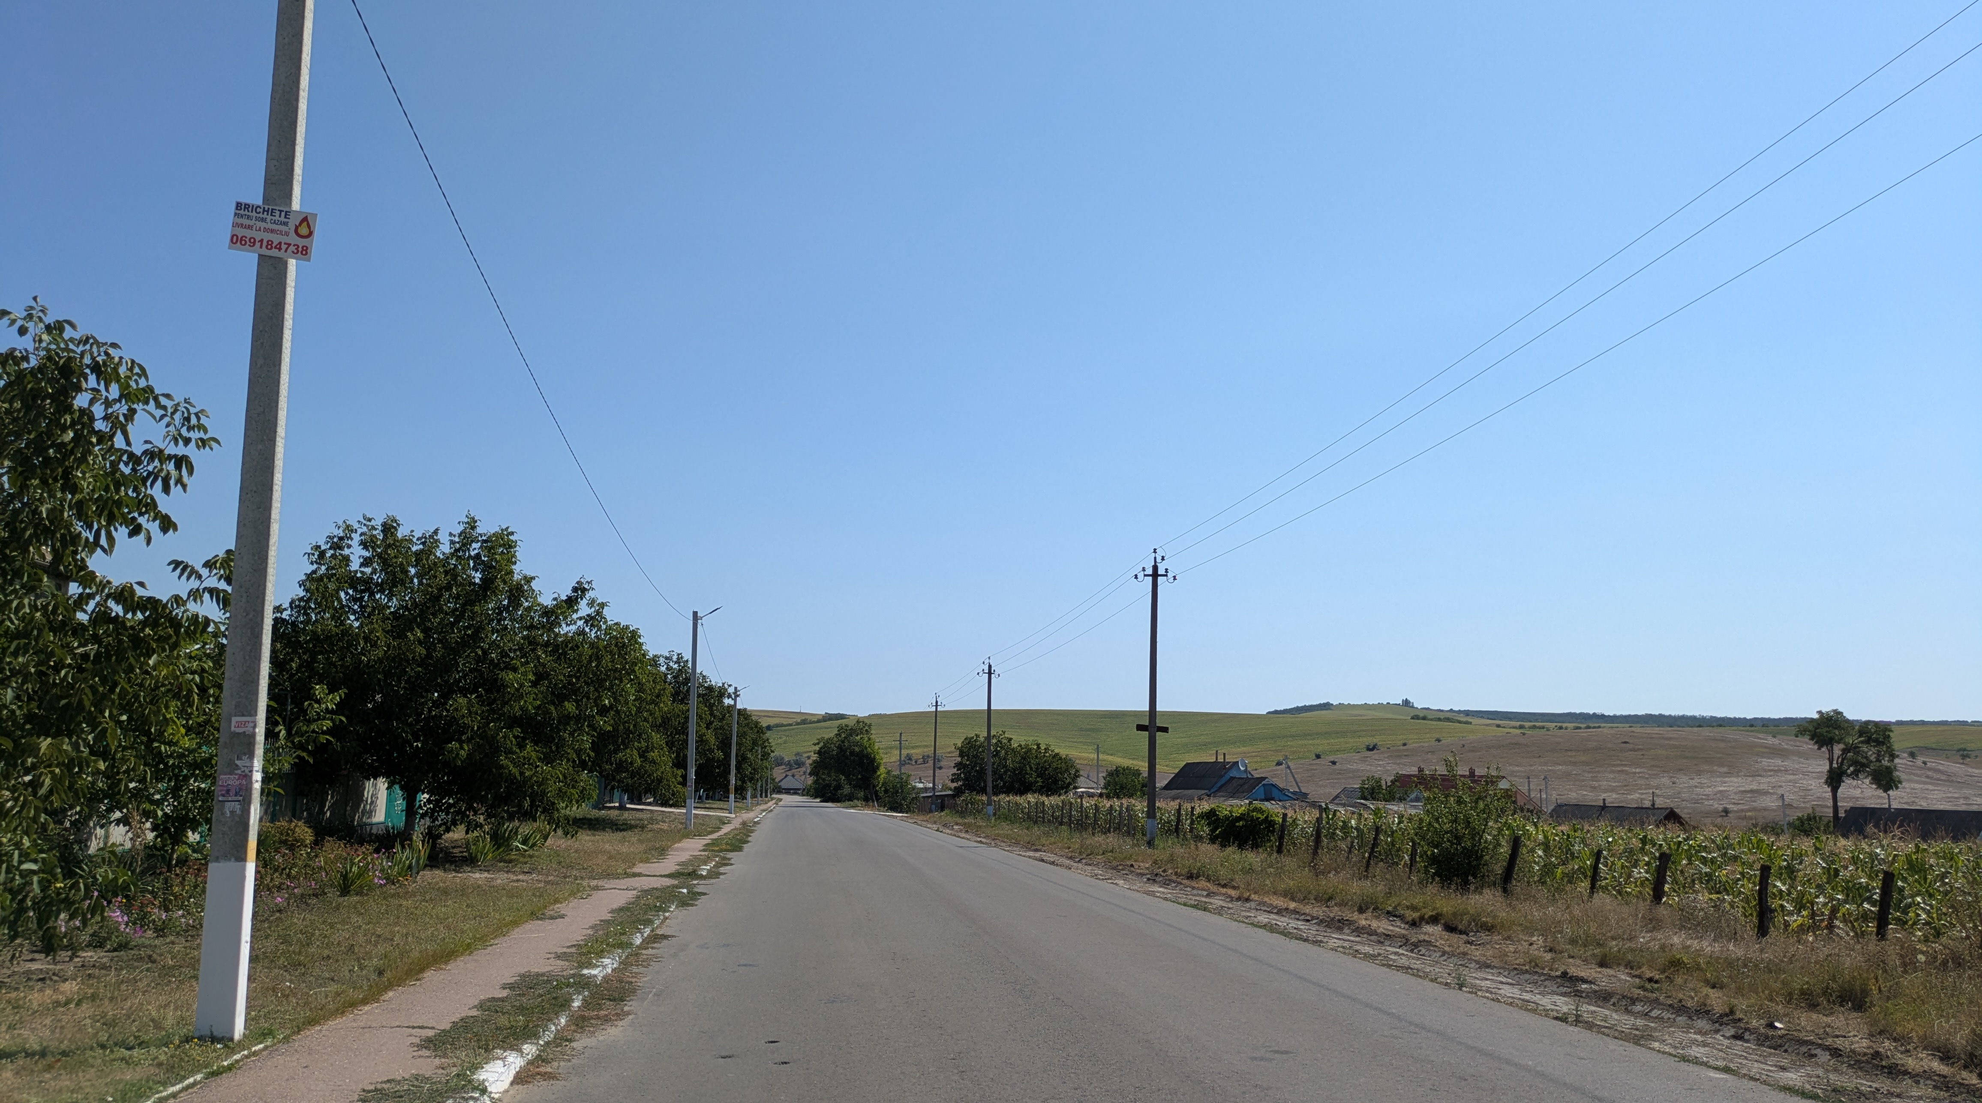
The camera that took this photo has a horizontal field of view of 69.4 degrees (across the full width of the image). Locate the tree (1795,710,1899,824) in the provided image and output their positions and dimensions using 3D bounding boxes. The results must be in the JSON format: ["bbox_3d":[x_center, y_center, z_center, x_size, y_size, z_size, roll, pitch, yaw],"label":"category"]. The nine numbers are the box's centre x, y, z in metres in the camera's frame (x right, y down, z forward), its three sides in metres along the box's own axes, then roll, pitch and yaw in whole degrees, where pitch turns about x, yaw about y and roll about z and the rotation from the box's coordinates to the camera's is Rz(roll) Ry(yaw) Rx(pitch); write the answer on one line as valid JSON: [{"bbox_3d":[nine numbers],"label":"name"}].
[{"bbox_3d":[64.916,17.381,108.618,7.600,10.750,7.000,2,-9,-8],"label":"tree"}]

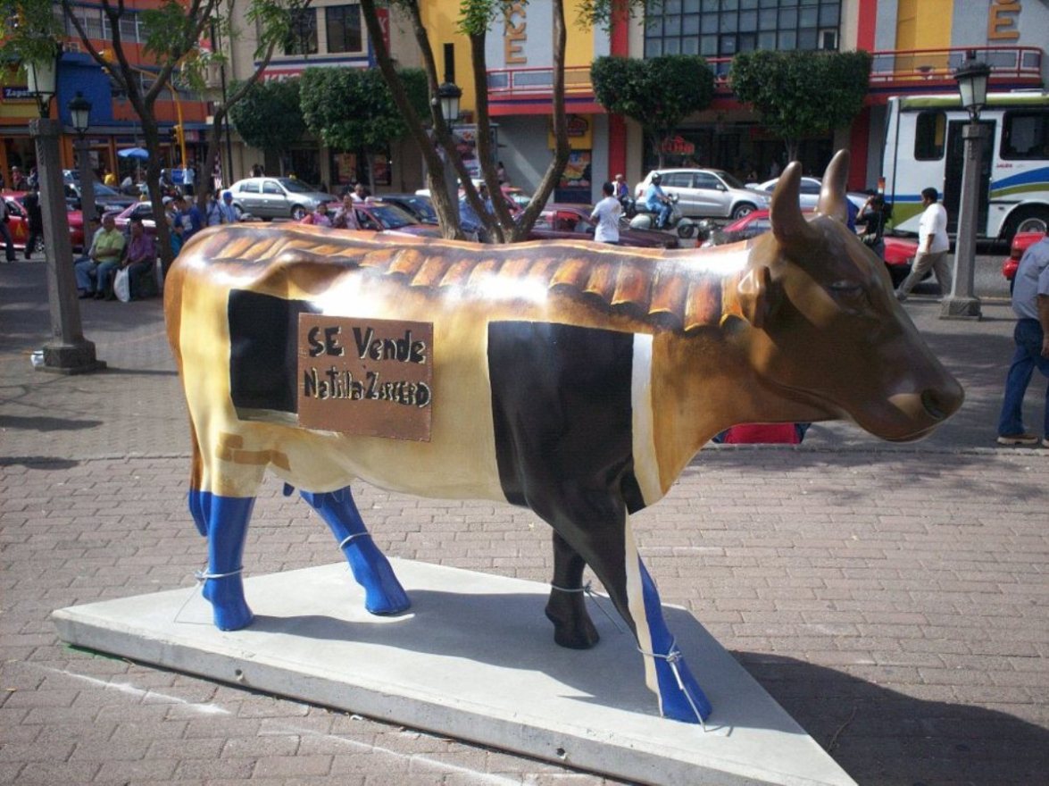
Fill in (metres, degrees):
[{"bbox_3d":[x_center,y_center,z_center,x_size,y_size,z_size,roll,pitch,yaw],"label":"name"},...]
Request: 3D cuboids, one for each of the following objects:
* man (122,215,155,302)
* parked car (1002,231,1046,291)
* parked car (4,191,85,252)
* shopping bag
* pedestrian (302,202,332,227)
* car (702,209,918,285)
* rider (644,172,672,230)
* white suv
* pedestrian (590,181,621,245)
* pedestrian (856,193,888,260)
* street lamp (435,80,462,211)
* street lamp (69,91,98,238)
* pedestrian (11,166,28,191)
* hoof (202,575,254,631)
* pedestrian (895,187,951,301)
[{"bbox_3d":[-6.008,-2.070,16.908,0.480,1.260,0.680,9,15,40],"label":"man"},{"bbox_3d":[10.236,-2.390,18.258,4.200,1.390,1.670,2,12,16],"label":"parked car"},{"bbox_3d":[-11.656,-3.856,25.045,4.200,1.400,1.670,2,12,15],"label":"parked car"},{"bbox_3d":[-6.012,-1.621,16.300,0.240,0.530,0.200,-1,14,0],"label":"shopping bag"},{"bbox_3d":[-3.857,-2.880,20.978,0.480,1.520,0.340,1,14,6],"label":"pedestrian"},{"bbox_3d":[5.441,-2.723,20.284,4.120,1.390,1.660,2,12,16],"label":"car"},{"bbox_3d":[3.202,-4.552,26.246,0.700,1.300,0.550,4,13,18],"label":"rider"},{"bbox_3d":[5.327,-5.658,31.741,4.200,1.680,1.750,6,14,26],"label":"white suv"},{"bbox_3d":[1.269,-2.457,17.059,0.500,1.710,0.380,-8,13,-29],"label":"pedestrian"},{"bbox_3d":[5.575,-2.396,17.291,0.420,1.670,0.520,-10,14,-36],"label":"pedestrian"},{"bbox_3d":[-1.317,-4.075,20.030,0.500,3.250,0.500,10,17,38],"label":"street lamp"},{"bbox_3d":[-8.662,-4.120,21.503,0.520,3.450,0.520,5,14,24],"label":"street lamp"},{"bbox_3d":[-21.179,-8.513,45.704,0.500,1.700,0.400,-8,14,-29],"label":"pedestrian"},{"bbox_3d":[-0.927,0.652,3.420,0.140,0.160,0.105,5,13,26],"label":"hoof"},{"bbox_3d":[5.815,-2.161,15.924,0.720,1.660,0.520,2,13,10],"label":"pedestrian"}]

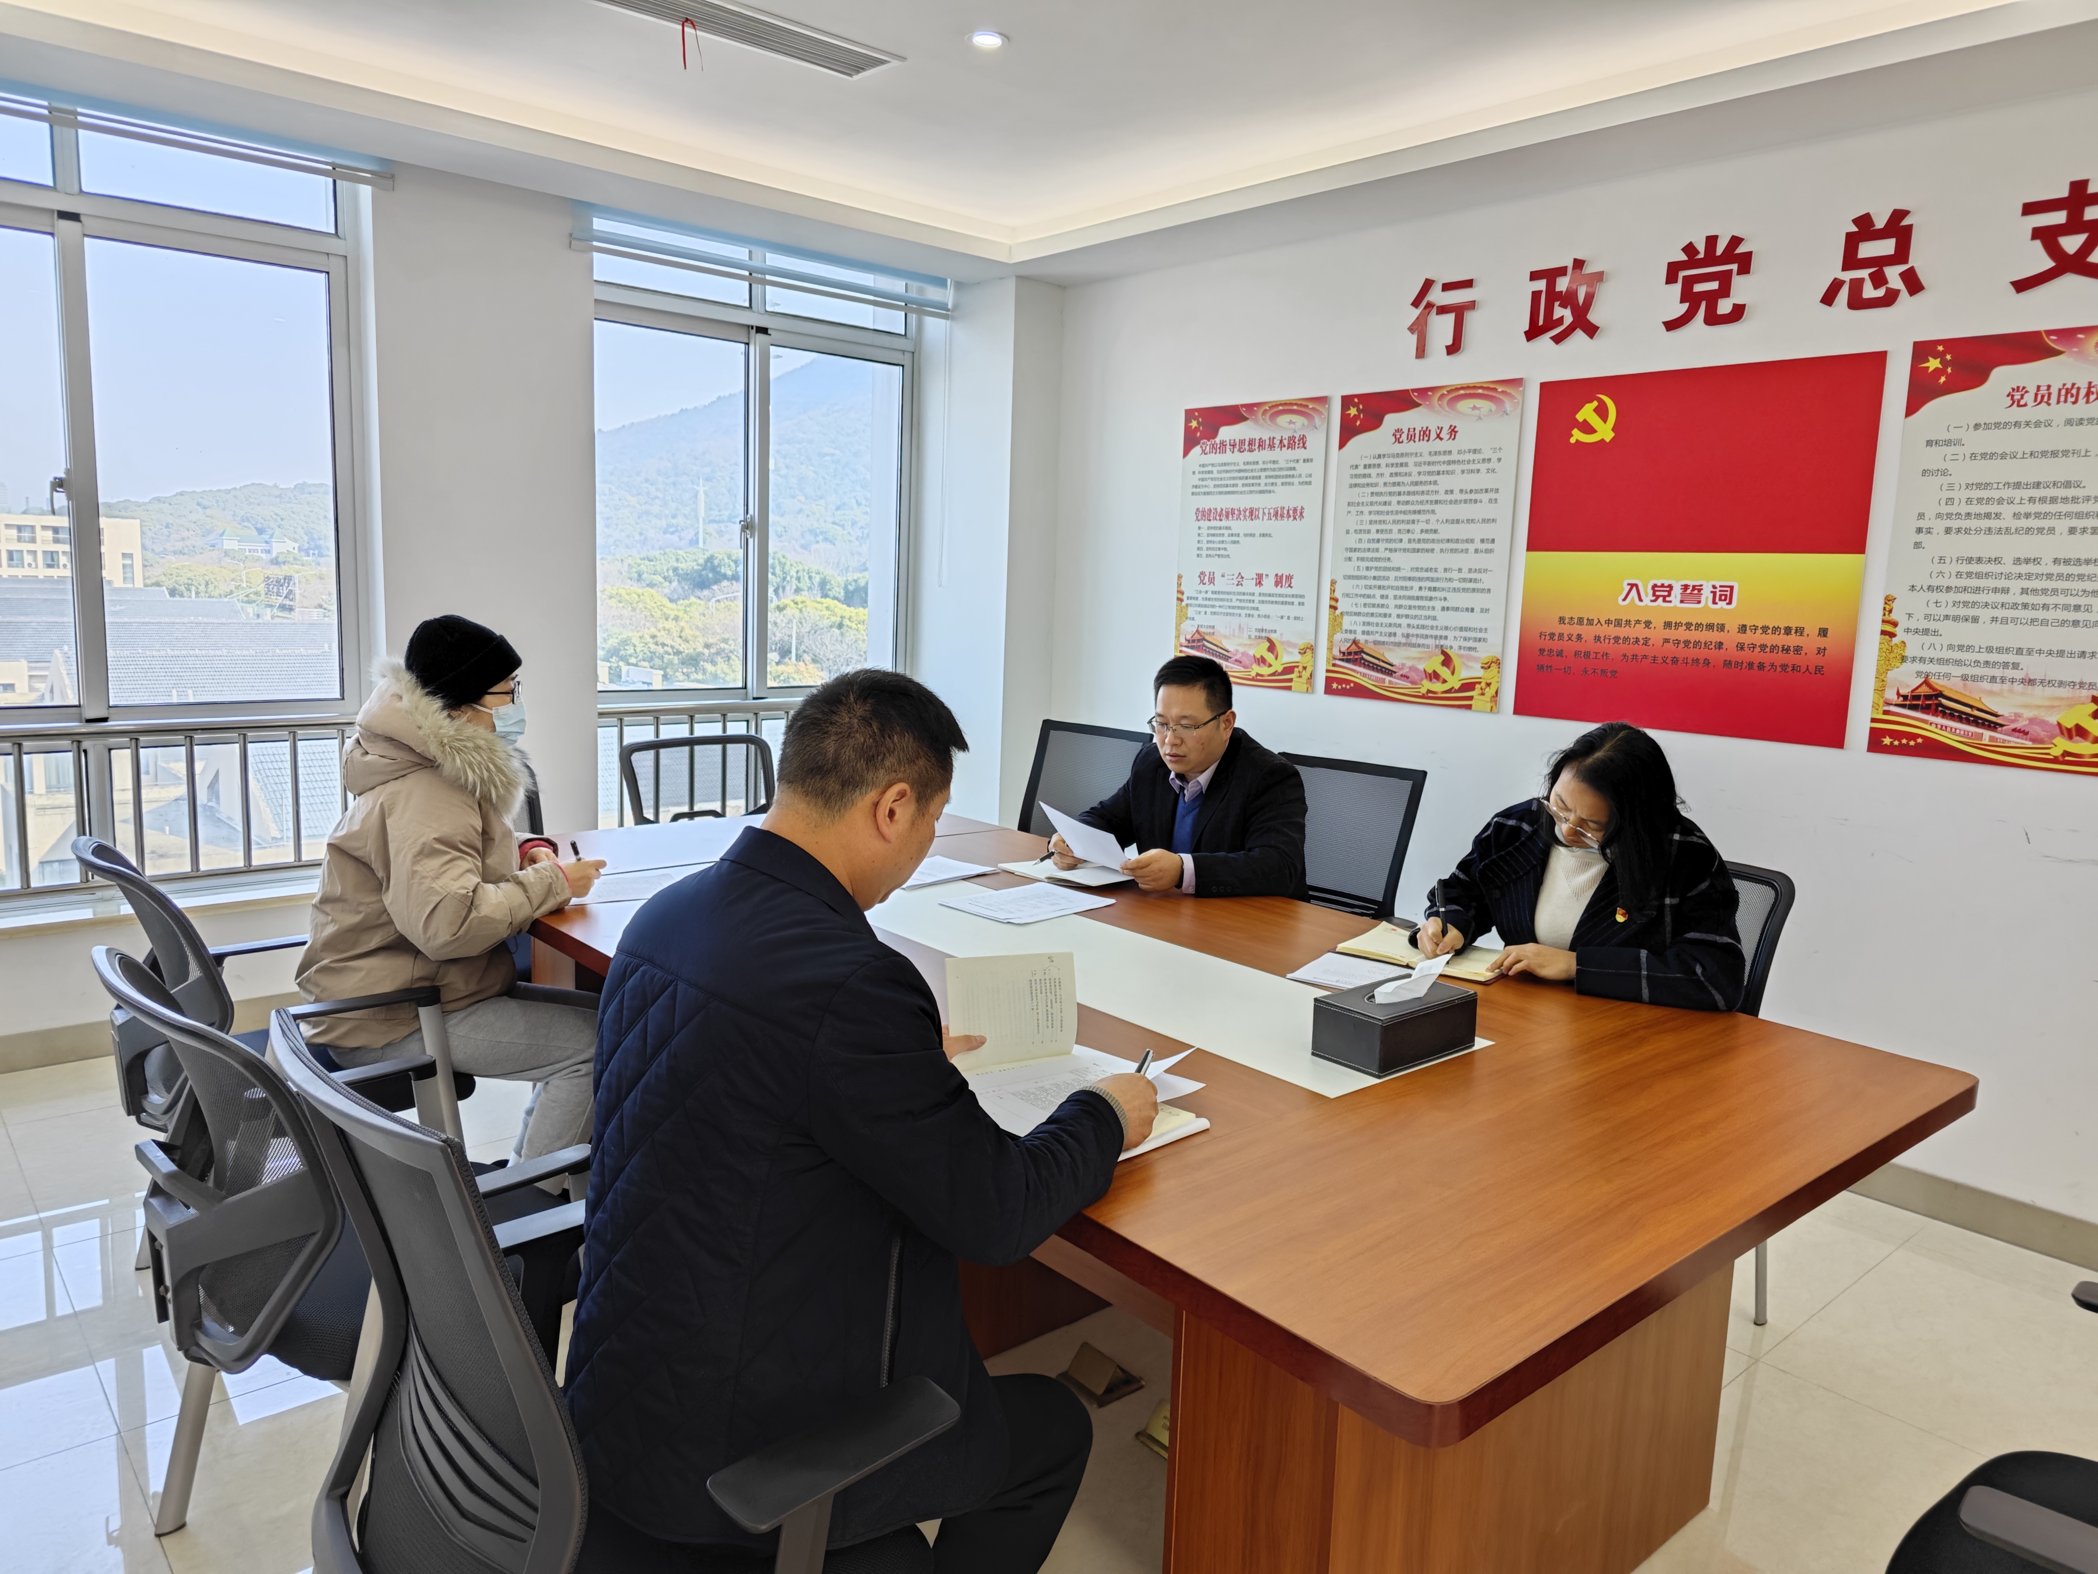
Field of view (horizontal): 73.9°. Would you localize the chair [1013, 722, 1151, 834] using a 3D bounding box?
[{"bbox_3d":[-0.060,0.328,4.014,0.580,0.980,0.550,-5,10,-40],"label":"chair"}]

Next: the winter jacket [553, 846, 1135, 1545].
[{"bbox_3d":[-0.184,0.333,1.439,0.710,0.700,0.560,-5,11,-41],"label":"winter jacket"}]

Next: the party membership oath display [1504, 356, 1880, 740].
[{"bbox_3d":[1.639,-0.607,3.612,0.020,0.925,0.878,-5,11,-41],"label":"party membership oath display"}]

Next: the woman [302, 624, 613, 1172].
[{"bbox_3d":[-1.114,0.326,2.641,0.640,1.290,0.560,-3,9,-31],"label":"woman"}]

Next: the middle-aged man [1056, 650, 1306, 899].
[{"bbox_3d":[0.346,0.320,3.231,0.640,1.240,0.570,-5,10,-40],"label":"middle-aged man"}]

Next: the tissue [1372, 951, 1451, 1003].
[{"bbox_3d":[0.521,0.276,2.000,0.115,0.056,0.070,-5,11,-41],"label":"tissue"}]

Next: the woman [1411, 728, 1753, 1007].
[{"bbox_3d":[0.966,0.468,2.538,0.620,1.180,0.560,-5,10,-40],"label":"woman"}]

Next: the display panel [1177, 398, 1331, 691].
[{"bbox_3d":[0.668,-0.811,4.719,0.020,0.945,0.630,-5,11,-41],"label":"display panel"}]

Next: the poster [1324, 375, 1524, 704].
[{"bbox_3d":[1.113,-0.720,4.212,0.020,0.941,0.631,-5,11,-41],"label":"poster"}]

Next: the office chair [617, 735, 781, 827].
[{"bbox_3d":[-0.925,0.335,3.931,0.550,0.930,0.580,-5,10,-40],"label":"office chair"}]

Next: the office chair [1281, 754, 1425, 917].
[{"bbox_3d":[0.544,0.435,3.396,0.580,0.980,0.550,-5,10,-40],"label":"office chair"}]

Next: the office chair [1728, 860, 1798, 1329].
[{"bbox_3d":[1.110,0.590,2.834,0.570,0.896,0.580,-5,11,-41],"label":"office chair"}]

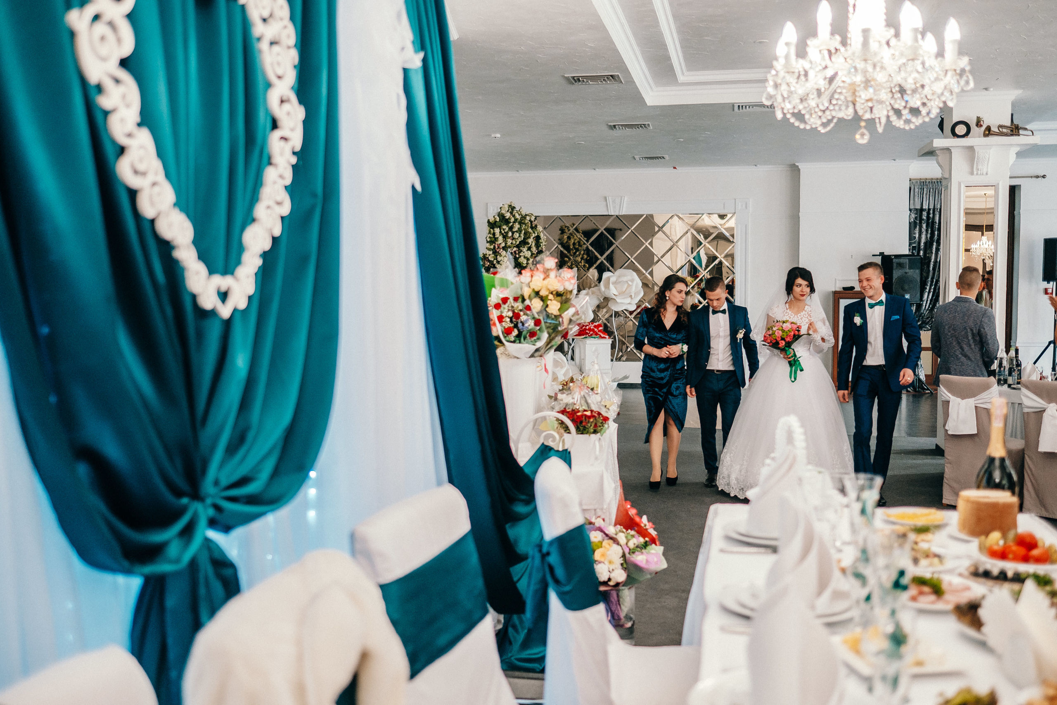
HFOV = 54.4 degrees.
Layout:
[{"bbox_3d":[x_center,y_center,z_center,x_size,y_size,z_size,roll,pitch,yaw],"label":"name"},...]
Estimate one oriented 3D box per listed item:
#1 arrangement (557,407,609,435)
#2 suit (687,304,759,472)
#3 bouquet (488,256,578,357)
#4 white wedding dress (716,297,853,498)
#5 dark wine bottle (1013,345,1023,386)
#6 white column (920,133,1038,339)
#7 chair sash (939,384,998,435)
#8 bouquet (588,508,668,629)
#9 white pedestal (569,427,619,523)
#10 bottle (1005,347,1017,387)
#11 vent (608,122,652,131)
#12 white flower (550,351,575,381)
[{"bbox_3d":[0.281,0.350,5.250,0.260,0.160,0.240,1,3,12],"label":"arrangement"},{"bbox_3d":[1.571,0.303,8.300,0.570,1.380,0.320,0,4,12],"label":"suit"},{"bbox_3d":[0.025,-0.254,5.700,0.470,0.550,0.400,0,4,6],"label":"bouquet"},{"bbox_3d":[2.071,0.334,8.256,1.080,1.500,1.040,1,3,13],"label":"white wedding dress"},{"bbox_3d":[3.881,0.111,8.150,0.076,0.315,0.076,0,4,12],"label":"dark wine bottle"},{"bbox_3d":[4.146,-0.460,9.580,0.920,2.900,0.920,0,4,12],"label":"white column"},{"bbox_3d":[3.115,0.400,7.280,0.420,0.350,0.130,3,5,43],"label":"chair sash"},{"bbox_3d":[0.420,0.934,4.450,0.360,0.500,0.360,0,4,6],"label":"bouquet"},{"bbox_3d":[0.300,0.848,5.427,0.370,0.800,0.370,1,3,12],"label":"white pedestal"},{"bbox_3d":[4.020,0.124,8.550,0.090,0.325,0.090,1,3,12],"label":"bottle"},{"bbox_3d":[1.276,-2.807,12.764,0.510,0.040,0.500,1,3,12],"label":"vent"},{"bbox_3d":[0.347,0.171,11.500,0.360,0.380,0.220,1,3,12],"label":"white flower"}]

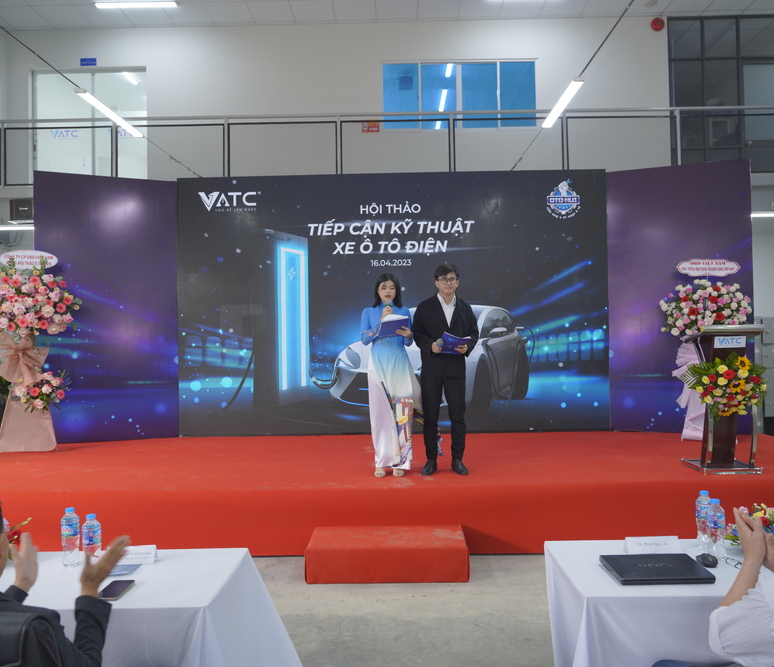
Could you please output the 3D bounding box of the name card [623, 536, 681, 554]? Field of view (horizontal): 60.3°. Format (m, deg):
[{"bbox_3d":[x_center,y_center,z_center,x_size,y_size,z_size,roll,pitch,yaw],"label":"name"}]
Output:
[{"bbox_3d":[1.021,0.819,2.560,0.207,0.066,0.070,-1,-1,1],"label":"name card"}]

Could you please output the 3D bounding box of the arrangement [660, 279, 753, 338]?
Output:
[{"bbox_3d":[3.259,-0.255,6.800,0.910,0.610,0.480,-1,-1,9],"label":"arrangement"}]

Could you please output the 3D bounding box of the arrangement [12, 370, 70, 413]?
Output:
[{"bbox_3d":[-3.563,0.596,6.856,0.490,0.400,0.330,-1,0,-9],"label":"arrangement"}]

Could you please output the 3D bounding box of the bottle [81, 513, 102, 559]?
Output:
[{"bbox_3d":[-1.085,0.772,2.455,0.065,0.220,0.065,-1,-1,1],"label":"bottle"}]

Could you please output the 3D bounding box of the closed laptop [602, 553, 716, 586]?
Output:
[{"bbox_3d":[0.968,0.852,2.395,0.330,0.031,0.235,-1,0,0],"label":"closed laptop"}]

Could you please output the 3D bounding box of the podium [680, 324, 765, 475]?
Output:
[{"bbox_3d":[2.782,0.533,5.583,0.480,1.170,0.570,-1,0,4],"label":"podium"}]

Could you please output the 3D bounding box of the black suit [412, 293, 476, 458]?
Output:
[{"bbox_3d":[0.479,0.370,5.550,0.540,1.370,0.400,-1,0,0],"label":"black suit"}]

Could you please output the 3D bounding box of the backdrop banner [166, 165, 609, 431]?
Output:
[{"bbox_3d":[0.058,-0.345,7.756,5.000,3.020,0.060,-1,-1,1],"label":"backdrop banner"}]

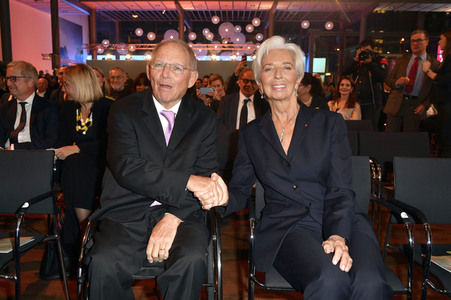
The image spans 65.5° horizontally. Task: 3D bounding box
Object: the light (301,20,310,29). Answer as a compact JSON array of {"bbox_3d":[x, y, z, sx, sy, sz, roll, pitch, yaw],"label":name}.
[{"bbox_3d":[3.187,-5.005,14.000,0.345,0.345,0.345,0,10,0],"label":"light"}]

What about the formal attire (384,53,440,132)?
[{"bbox_3d":[1.908,-0.272,3.718,0.600,1.477,0.380,6,11,28],"label":"formal attire"}]

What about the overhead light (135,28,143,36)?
[{"bbox_3d":[-3.447,-4.701,14.000,0.345,0.345,0.345,0,10,0],"label":"overhead light"}]

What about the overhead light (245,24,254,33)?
[{"bbox_3d":[0.959,-4.853,14.000,0.345,0.345,0.345,0,10,0],"label":"overhead light"}]

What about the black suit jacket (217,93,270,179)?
[{"bbox_3d":[0.174,0.034,2.922,0.560,1.001,0.680,1,10,0],"label":"black suit jacket"}]

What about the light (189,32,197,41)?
[{"bbox_3d":[-1.947,-6.788,21.000,0.470,0.470,0.470,1,10,0],"label":"light"}]

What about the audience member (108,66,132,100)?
[{"bbox_3d":[-1.070,-0.103,3.430,0.520,1.360,0.720,-1,10,-8],"label":"audience member"}]

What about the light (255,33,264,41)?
[{"bbox_3d":[2.110,-6.901,21.500,0.460,0.460,0.460,1,10,0],"label":"light"}]

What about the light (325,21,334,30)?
[{"bbox_3d":[5.797,-6.893,19.500,0.470,0.470,0.470,1,10,0],"label":"light"}]

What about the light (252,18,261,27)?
[{"bbox_3d":[1.807,-7.379,20.300,0.470,0.470,0.470,1,10,0],"label":"light"}]

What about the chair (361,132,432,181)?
[{"bbox_3d":[1.210,0.342,2.318,0.570,0.860,0.580,0,10,0],"label":"chair"}]

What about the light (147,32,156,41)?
[{"bbox_3d":[-2.956,-4.534,14.000,0.345,0.345,0.345,0,10,0],"label":"light"}]

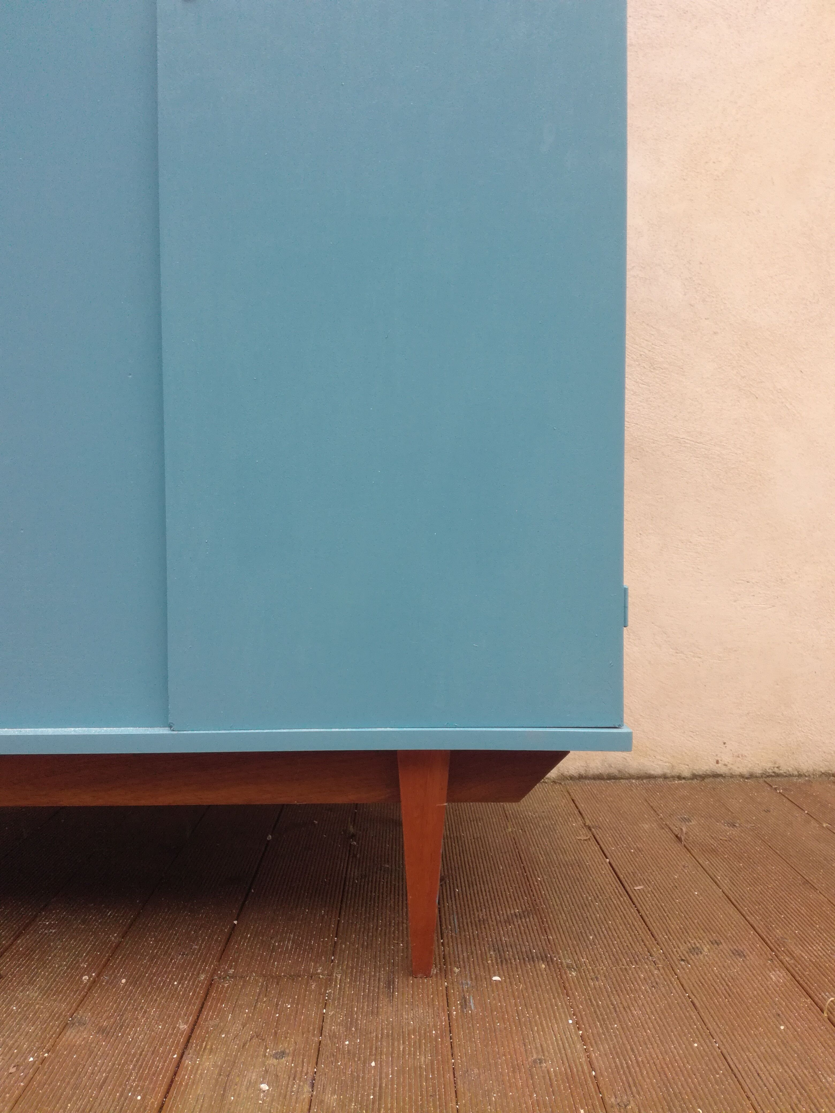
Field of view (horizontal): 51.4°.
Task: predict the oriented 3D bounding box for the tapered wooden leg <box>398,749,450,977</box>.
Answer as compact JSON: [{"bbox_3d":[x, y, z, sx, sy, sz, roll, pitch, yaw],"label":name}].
[{"bbox_3d":[0.007,0.381,1.100,0.065,0.286,0.050,0,3,-1],"label":"tapered wooden leg"}]

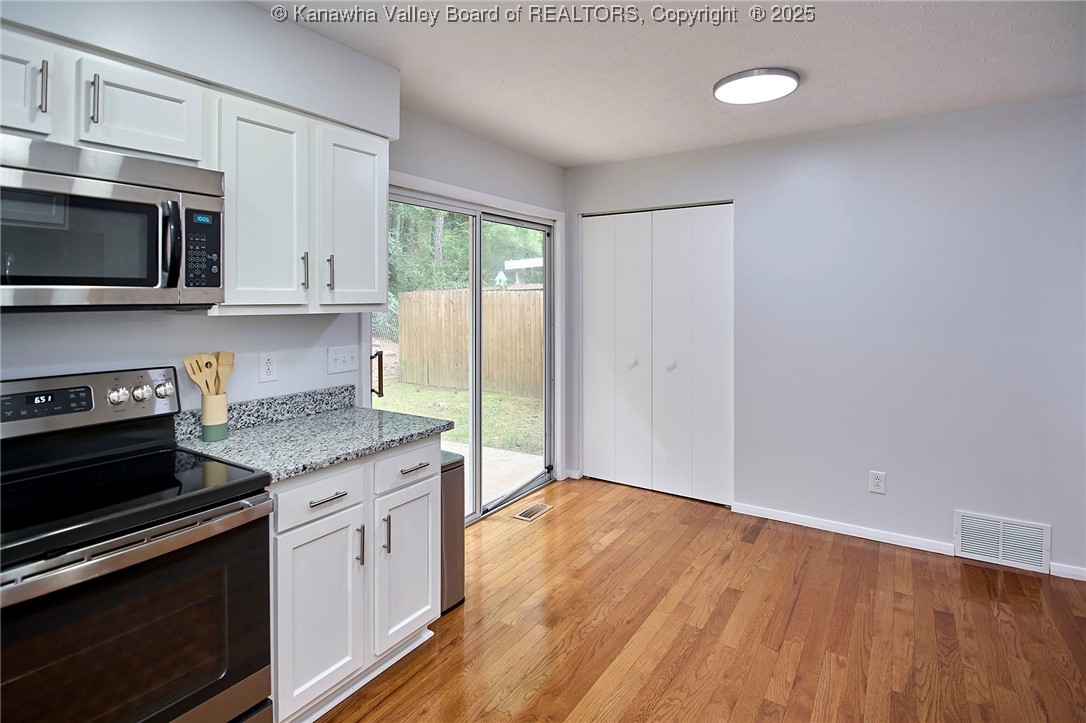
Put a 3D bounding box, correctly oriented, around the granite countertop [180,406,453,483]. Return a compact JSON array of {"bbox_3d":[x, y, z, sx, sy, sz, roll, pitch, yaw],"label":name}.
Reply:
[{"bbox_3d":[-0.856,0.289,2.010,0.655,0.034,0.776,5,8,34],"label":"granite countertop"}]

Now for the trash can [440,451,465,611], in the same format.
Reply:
[{"bbox_3d":[-0.590,0.807,2.437,0.395,0.690,0.223,5,8,34],"label":"trash can"}]

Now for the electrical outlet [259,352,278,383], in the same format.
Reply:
[{"bbox_3d":[-1.140,0.024,2.136,0.010,0.122,0.077,5,8,34],"label":"electrical outlet"}]

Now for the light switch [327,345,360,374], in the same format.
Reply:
[{"bbox_3d":[-0.943,-0.009,2.429,0.009,0.122,0.171,5,8,34],"label":"light switch"}]

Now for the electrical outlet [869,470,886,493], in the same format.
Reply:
[{"bbox_3d":[1.980,0.720,3.031,0.079,0.127,0.010,5,8,34],"label":"electrical outlet"}]

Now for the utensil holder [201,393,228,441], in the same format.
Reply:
[{"bbox_3d":[-1.212,0.206,1.890,0.082,0.162,0.082,5,8,34],"label":"utensil holder"}]

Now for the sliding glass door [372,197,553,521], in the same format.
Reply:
[{"bbox_3d":[-0.391,0.045,3.336,0.090,1.980,1.725,5,8,34],"label":"sliding glass door"}]

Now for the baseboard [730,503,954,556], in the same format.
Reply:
[{"bbox_3d":[1.797,1.023,3.188,1.190,0.068,0.016,5,8,34],"label":"baseboard"}]

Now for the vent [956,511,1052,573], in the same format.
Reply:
[{"bbox_3d":[2.449,0.968,2.741,0.380,0.264,0.016,5,8,34],"label":"vent"}]

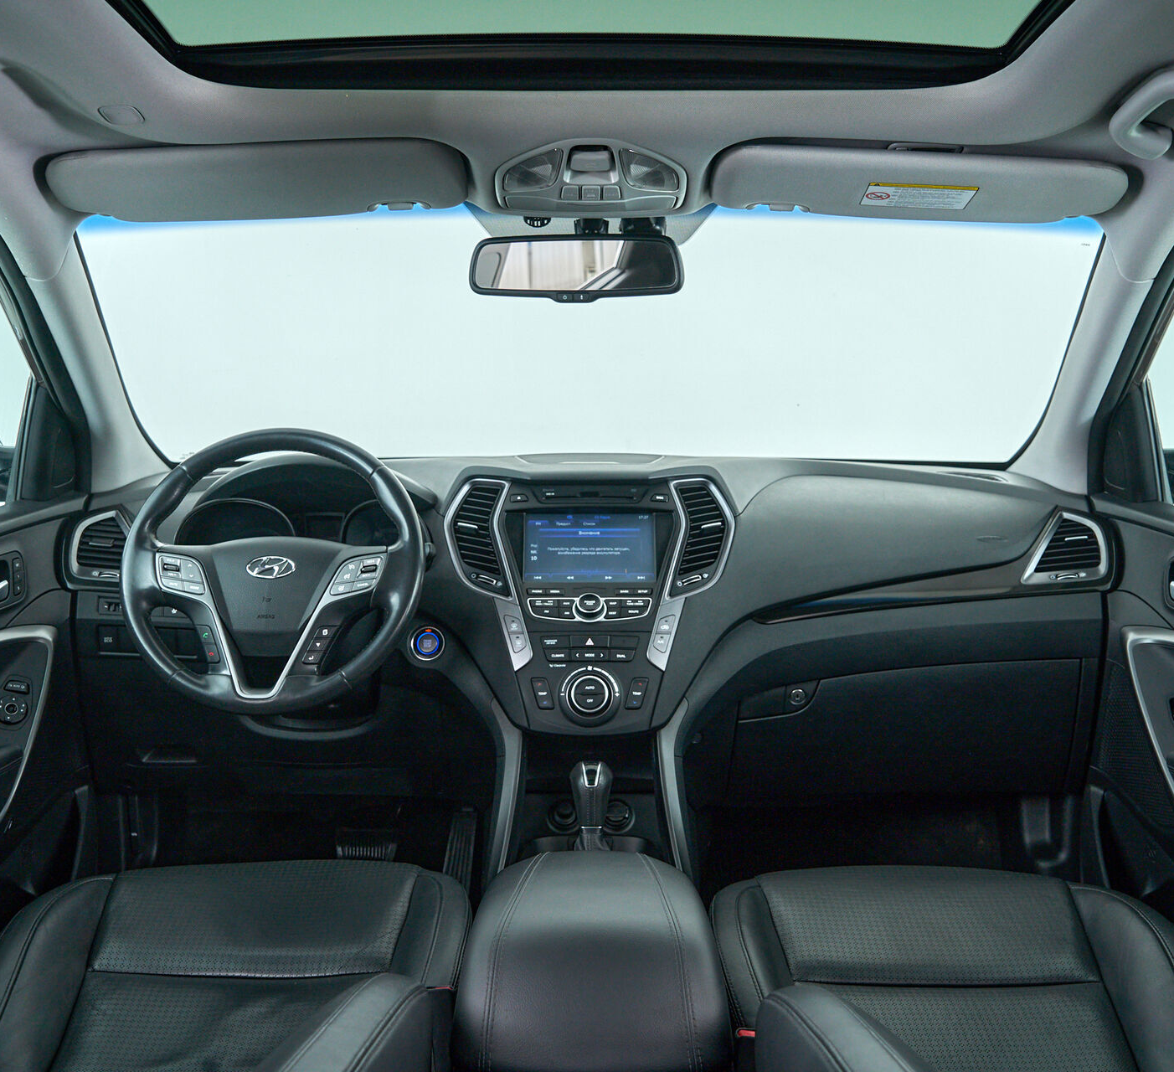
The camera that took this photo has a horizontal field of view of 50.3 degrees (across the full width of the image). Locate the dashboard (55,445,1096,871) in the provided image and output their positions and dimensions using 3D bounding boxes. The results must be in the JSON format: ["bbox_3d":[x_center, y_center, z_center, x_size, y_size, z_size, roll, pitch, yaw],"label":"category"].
[{"bbox_3d":[0.008,0.144,1.849,1.470,0.520,0.590,0,6,0],"label":"dashboard"}]

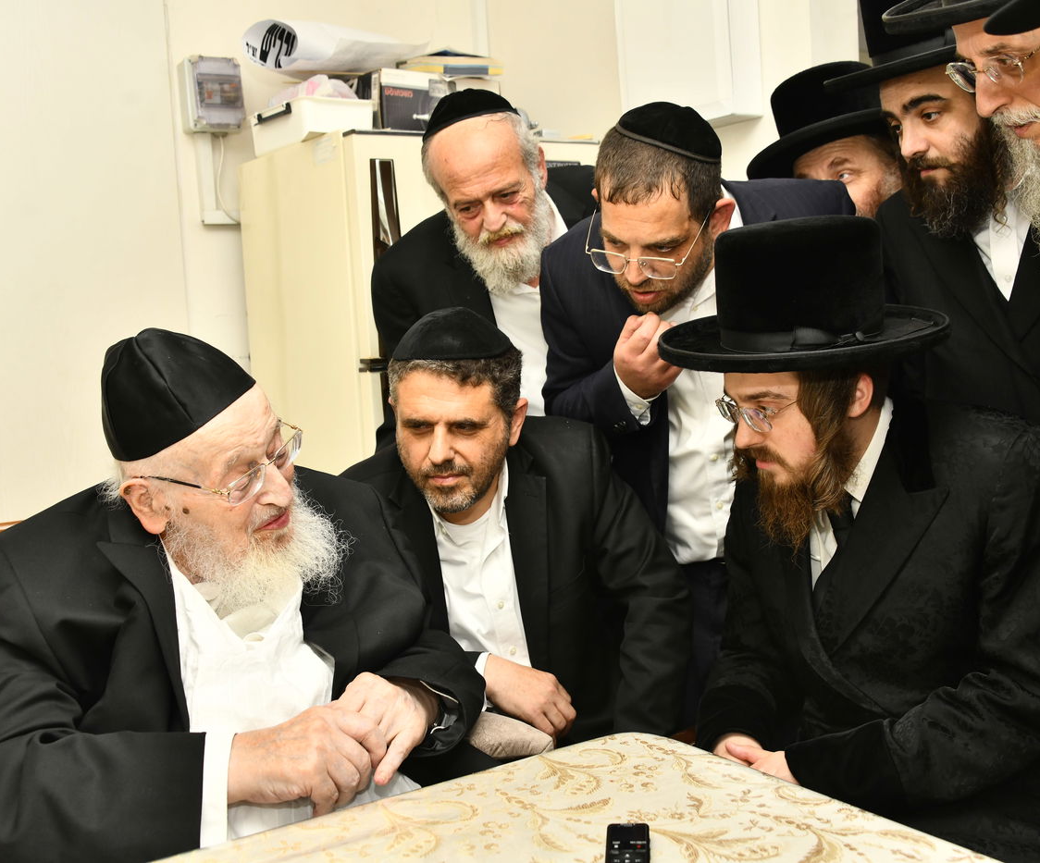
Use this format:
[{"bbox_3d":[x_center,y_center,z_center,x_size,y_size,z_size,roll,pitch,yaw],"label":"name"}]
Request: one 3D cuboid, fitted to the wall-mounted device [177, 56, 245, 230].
[{"bbox_3d":[-0.716,-0.674,2.941,0.133,0.382,0.075,-7,7,-34],"label":"wall-mounted device"}]

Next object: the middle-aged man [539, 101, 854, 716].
[{"bbox_3d":[0.281,0.316,1.875,0.540,1.600,0.500,-1,6,12],"label":"middle-aged man"}]

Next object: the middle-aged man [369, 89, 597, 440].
[{"bbox_3d":[0.019,0.262,2.211,0.560,1.660,0.560,-2,6,10],"label":"middle-aged man"}]

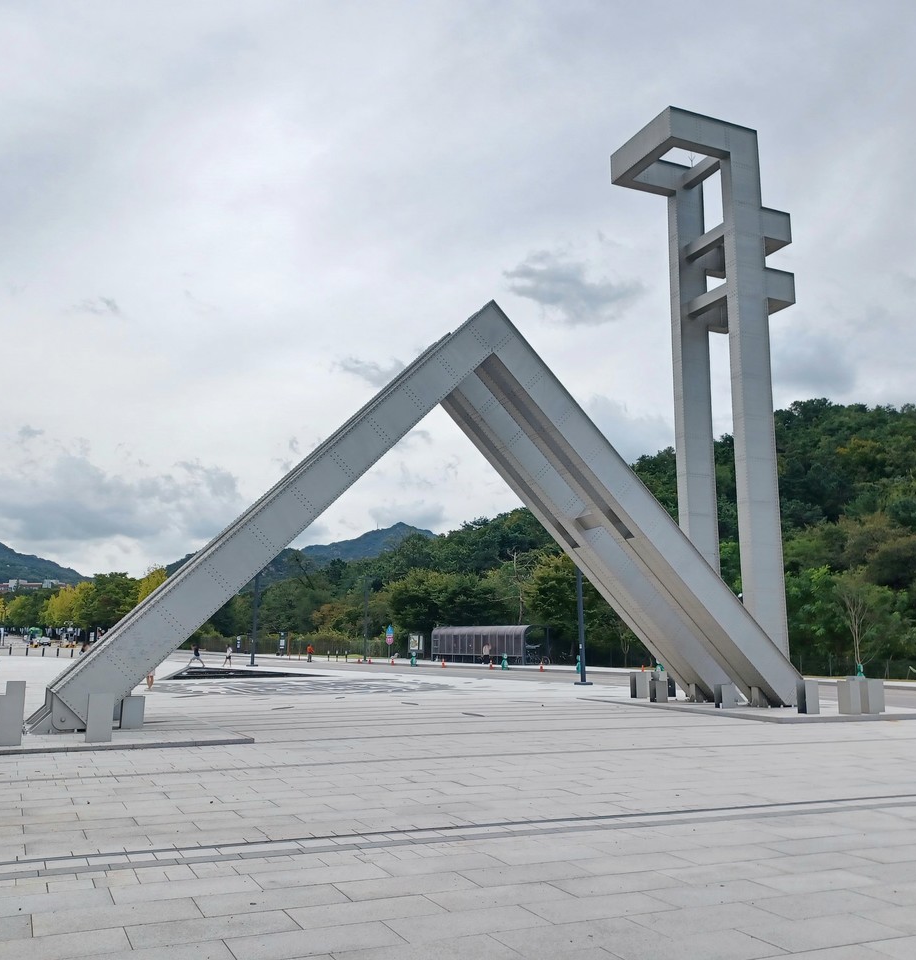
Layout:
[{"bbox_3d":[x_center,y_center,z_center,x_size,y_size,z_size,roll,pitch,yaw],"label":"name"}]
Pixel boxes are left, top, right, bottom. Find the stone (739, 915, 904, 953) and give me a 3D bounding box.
[{"bbox_3d":[2.246,2.817,5.749,0.970,0.060,0.485,6,-11,-25],"label":"stone"}]

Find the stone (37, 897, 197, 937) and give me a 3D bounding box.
[{"bbox_3d":[-2.181,2.832,5.930,1.000,0.060,0.500,5,-11,-24],"label":"stone"}]

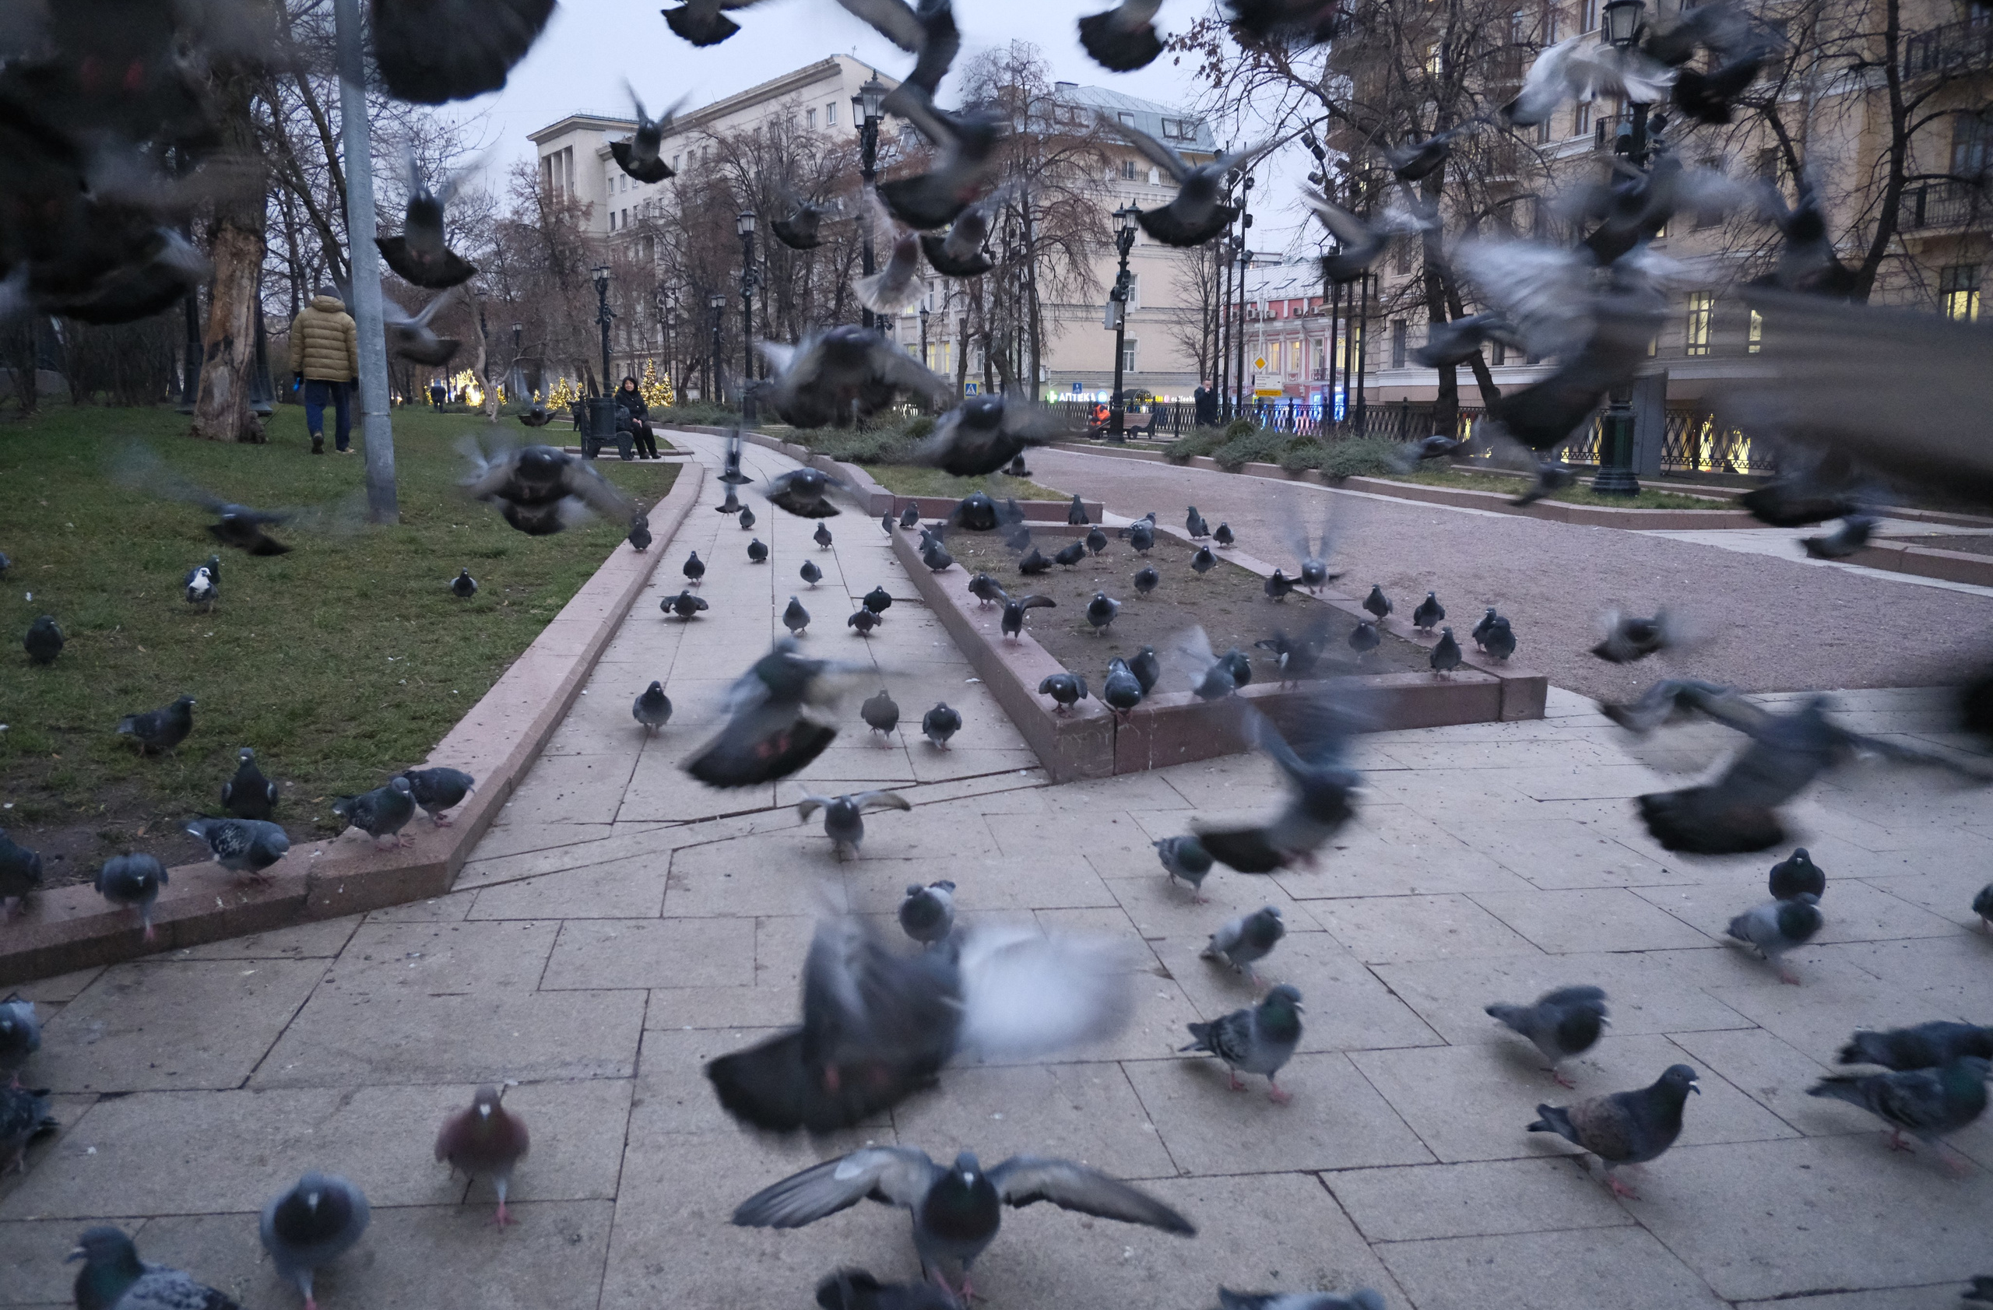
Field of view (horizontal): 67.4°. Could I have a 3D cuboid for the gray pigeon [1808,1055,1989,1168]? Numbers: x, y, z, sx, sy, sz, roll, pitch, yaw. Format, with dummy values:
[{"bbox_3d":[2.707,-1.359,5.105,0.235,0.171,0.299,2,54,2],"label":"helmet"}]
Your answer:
[{"bbox_3d":[1.595,0.776,2.586,0.290,0.200,0.120,6,12,29],"label":"gray pigeon"}]

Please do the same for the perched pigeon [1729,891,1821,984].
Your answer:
[{"bbox_3d":[1.773,0.630,3.417,0.125,0.190,0.270,-4,11,-21],"label":"perched pigeon"}]

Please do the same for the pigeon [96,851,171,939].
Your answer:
[{"bbox_3d":[-1.931,0.497,3.331,0.160,0.180,0.270,-6,12,-30],"label":"pigeon"}]

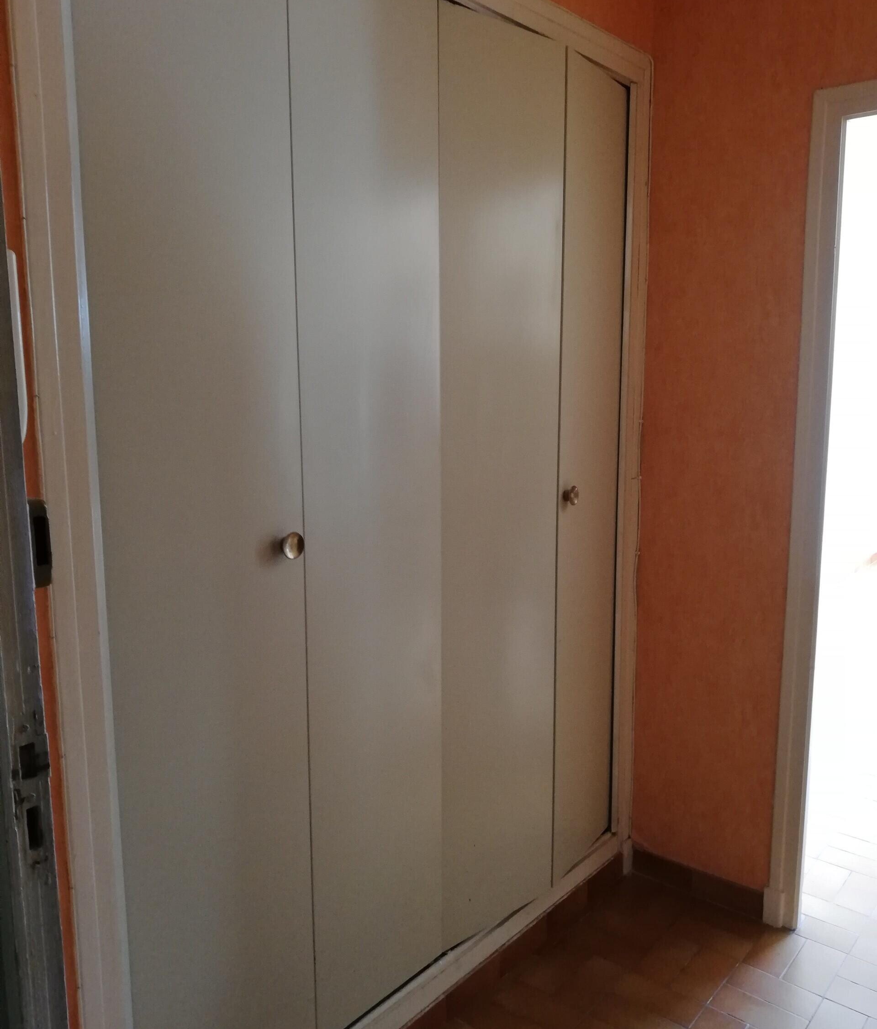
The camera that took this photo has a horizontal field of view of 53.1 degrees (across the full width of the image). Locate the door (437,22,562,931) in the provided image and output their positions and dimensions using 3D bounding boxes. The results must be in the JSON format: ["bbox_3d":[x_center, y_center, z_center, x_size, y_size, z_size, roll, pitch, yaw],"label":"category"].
[{"bbox_3d":[0.138,-0.024,1.944,0.371,1.983,0.030,-8,11,-41],"label":"door"}]

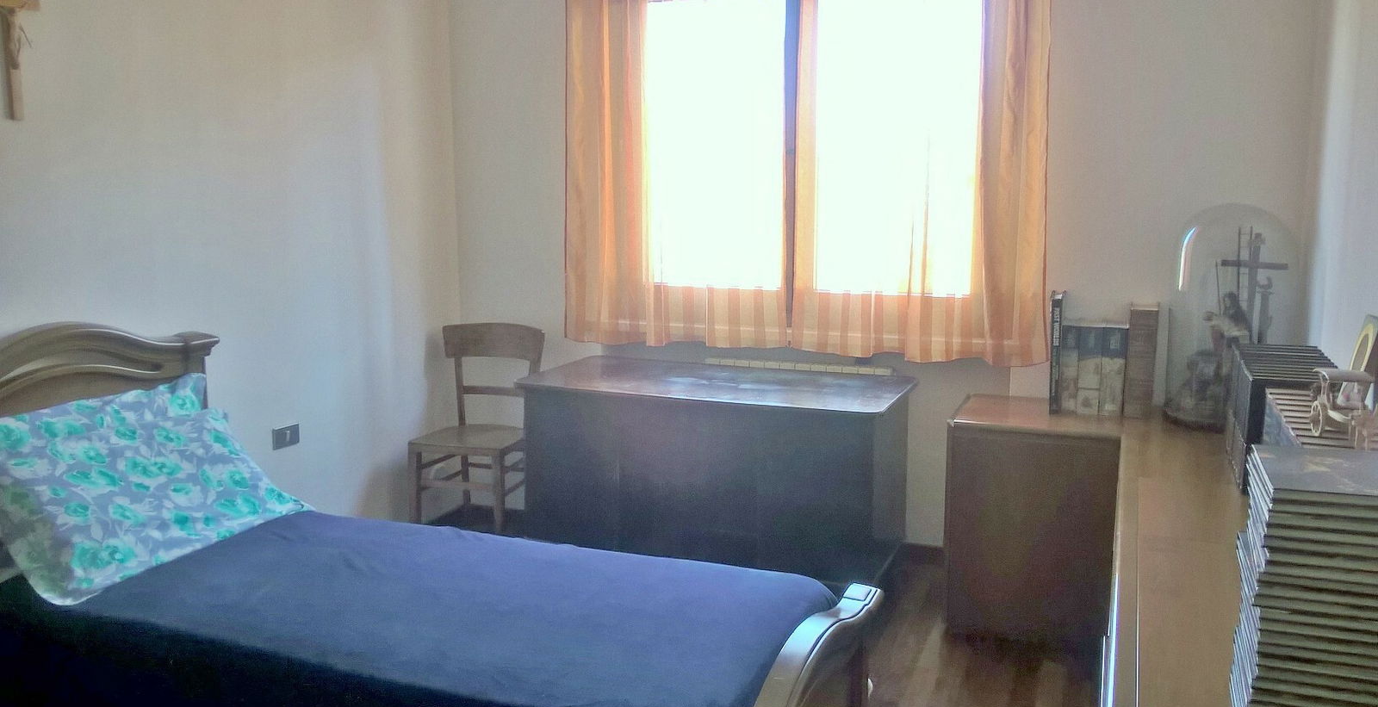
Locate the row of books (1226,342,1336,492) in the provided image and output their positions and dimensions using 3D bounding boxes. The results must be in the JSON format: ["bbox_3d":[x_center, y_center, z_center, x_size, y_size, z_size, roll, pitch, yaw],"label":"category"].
[{"bbox_3d":[1.610,0.164,2.971,0.234,0.282,0.638,4,10,22],"label":"row of books"}]

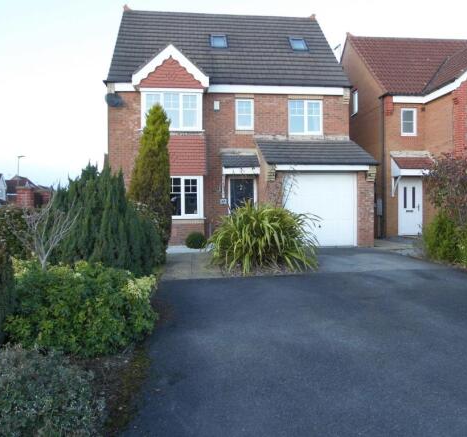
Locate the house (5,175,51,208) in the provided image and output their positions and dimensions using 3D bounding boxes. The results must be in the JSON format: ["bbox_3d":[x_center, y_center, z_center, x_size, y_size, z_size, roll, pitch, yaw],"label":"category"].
[{"bbox_3d":[-39.734,-4.213,82.000,10.000,8.519,9.000,-1,1,-14],"label":"house"}]

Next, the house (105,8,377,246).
[{"bbox_3d":[-0.321,-3.835,16.343,7.980,9.250,9.950,0,1,-6],"label":"house"}]

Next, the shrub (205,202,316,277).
[{"bbox_3d":[0.577,0.346,9.000,2.250,1.334,2.000,0,1,-6],"label":"shrub"}]

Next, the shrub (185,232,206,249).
[{"bbox_3d":[-1.101,0.626,12.200,0.610,0.470,0.610,0,1,-6],"label":"shrub"}]

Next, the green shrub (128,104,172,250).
[{"bbox_3d":[-2.090,-0.955,10.600,1.100,3.806,1.100,0,1,-6],"label":"green shrub"}]

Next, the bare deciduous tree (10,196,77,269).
[{"bbox_3d":[-2.888,0.407,6.400,1.000,1.514,0.900,0,1,-6],"label":"bare deciduous tree"}]

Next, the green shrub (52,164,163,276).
[{"bbox_3d":[-2.562,-0.024,8.700,2.100,2.142,1.800,0,1,-6],"label":"green shrub"}]

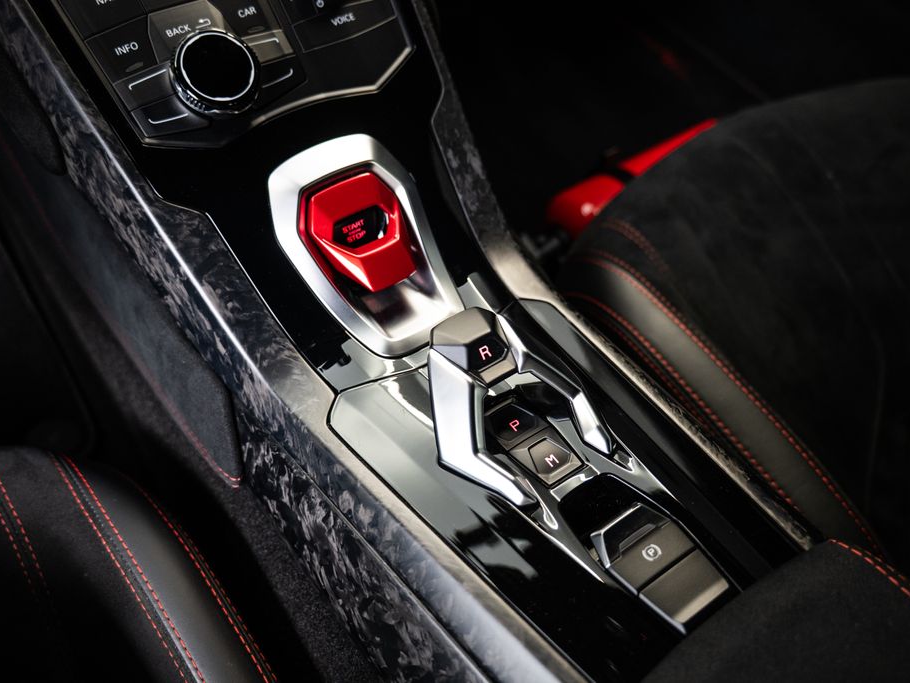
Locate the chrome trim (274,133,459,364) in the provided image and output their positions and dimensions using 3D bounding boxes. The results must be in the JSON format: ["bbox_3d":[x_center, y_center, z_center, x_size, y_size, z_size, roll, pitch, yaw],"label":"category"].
[{"bbox_3d":[-0.046,-0.053,0.434,0.086,0.022,0.119,-27,81,-20],"label":"chrome trim"}]

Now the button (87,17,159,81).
[{"bbox_3d":[-0.171,-0.151,0.418,0.034,0.029,0.006,-27,0,-20],"label":"button"}]

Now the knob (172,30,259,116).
[{"bbox_3d":[-0.125,-0.141,0.420,0.043,0.043,0.018,-27,0,-20],"label":"knob"}]

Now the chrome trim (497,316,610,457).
[{"bbox_3d":[0.046,0.019,0.367,0.025,0.018,0.084,-27,68,-20],"label":"chrome trim"}]

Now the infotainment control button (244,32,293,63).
[{"bbox_3d":[-0.106,-0.161,0.441,0.029,0.018,0.006,-27,0,-20],"label":"infotainment control button"}]

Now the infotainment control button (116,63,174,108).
[{"bbox_3d":[-0.160,-0.133,0.419,0.030,0.018,0.006,-27,0,-20],"label":"infotainment control button"}]

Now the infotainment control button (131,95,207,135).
[{"bbox_3d":[-0.149,-0.118,0.419,0.034,0.021,0.006,-27,0,-20],"label":"infotainment control button"}]

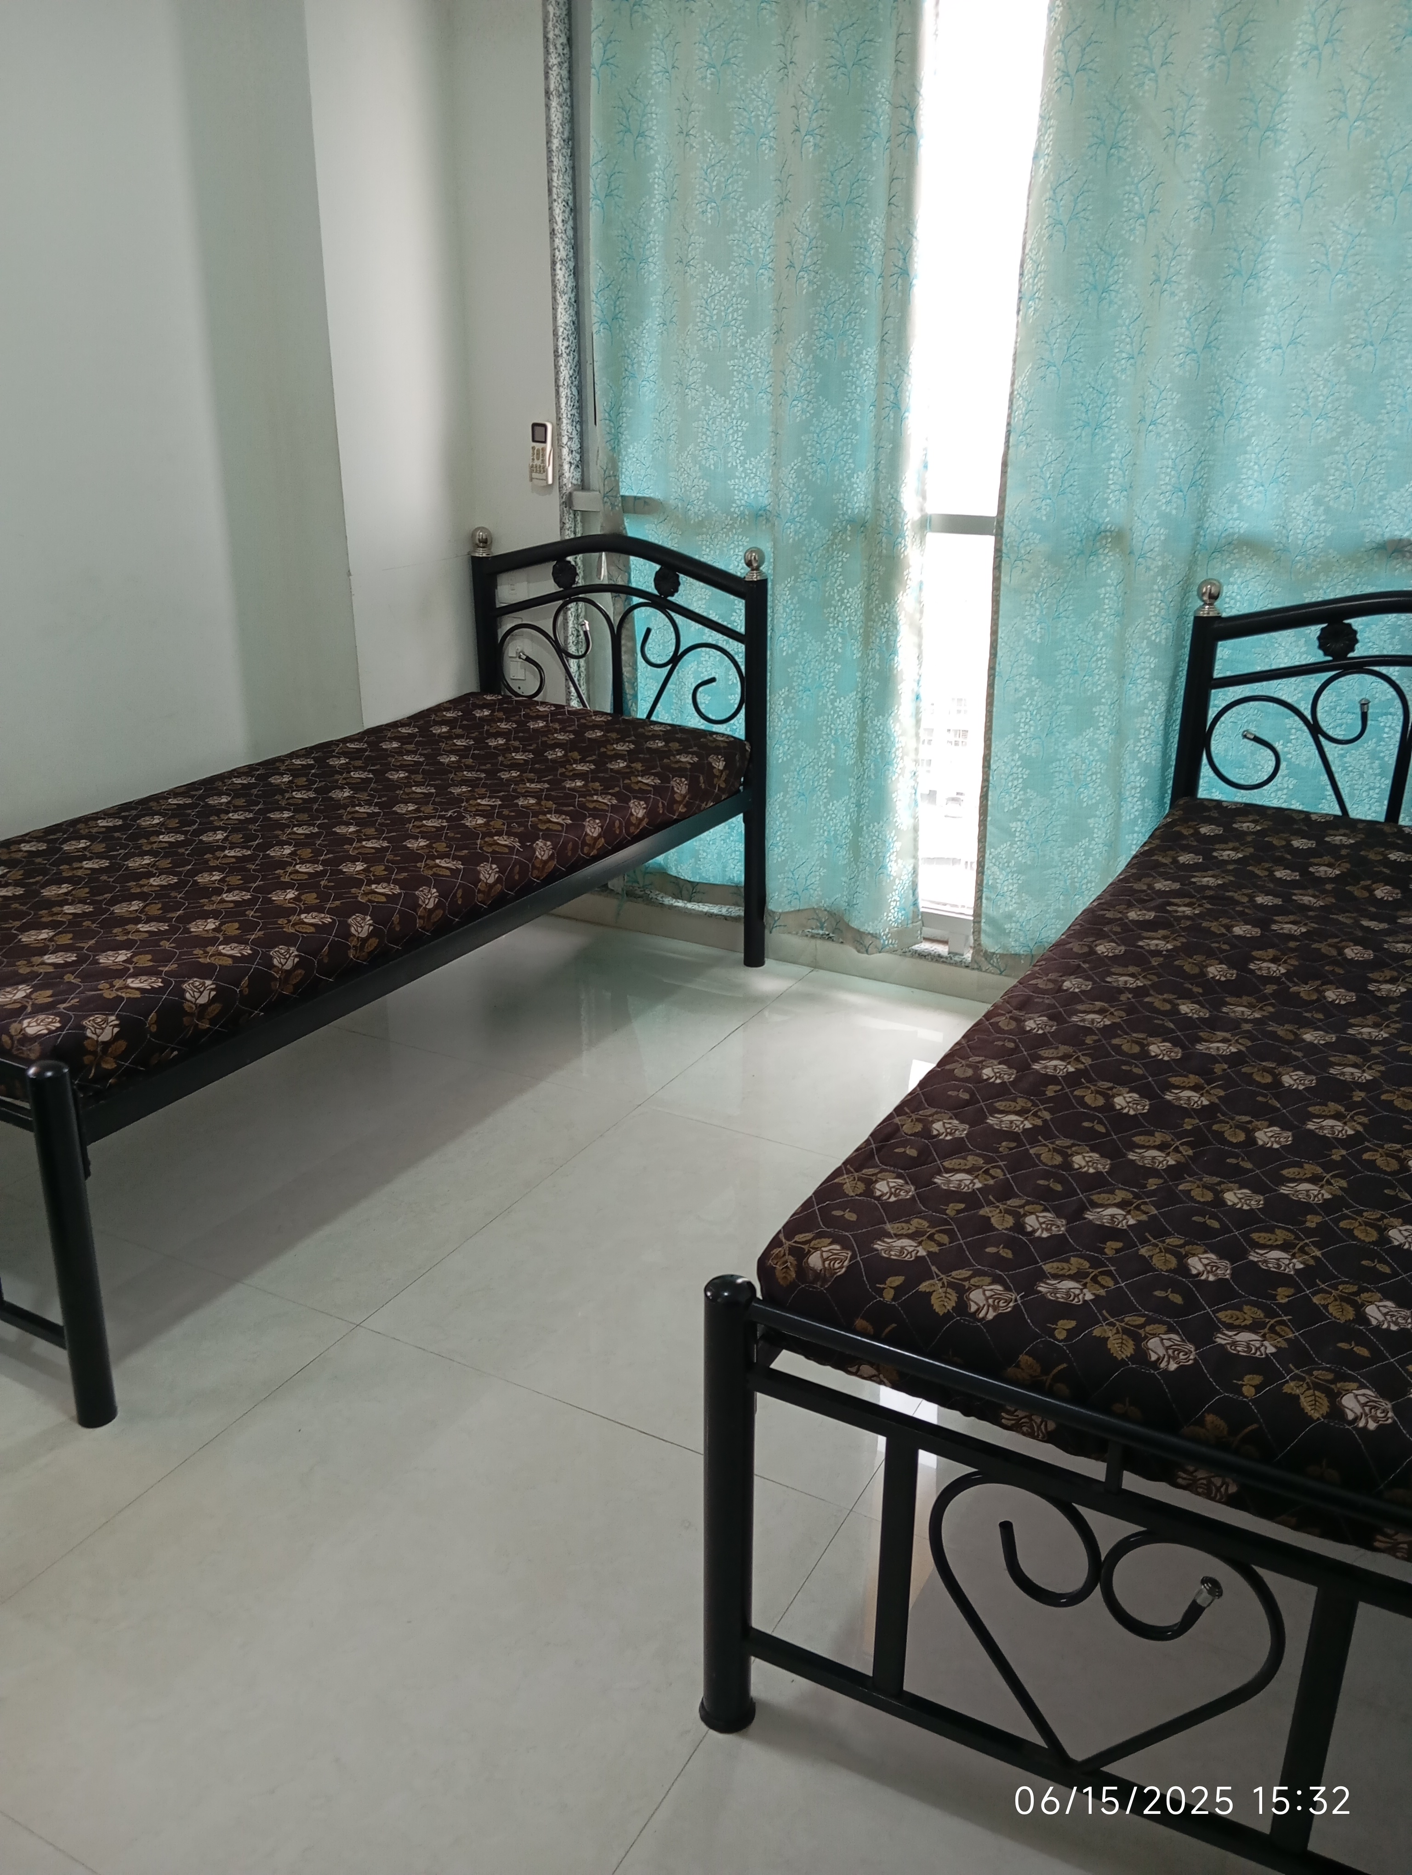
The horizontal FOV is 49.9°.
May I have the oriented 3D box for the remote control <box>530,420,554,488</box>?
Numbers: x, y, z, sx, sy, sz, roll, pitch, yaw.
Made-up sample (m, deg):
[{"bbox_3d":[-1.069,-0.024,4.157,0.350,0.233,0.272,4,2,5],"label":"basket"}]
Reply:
[{"bbox_3d":[-0.376,-1.113,3.492,0.047,0.143,0.022,11,21,27],"label":"remote control"}]

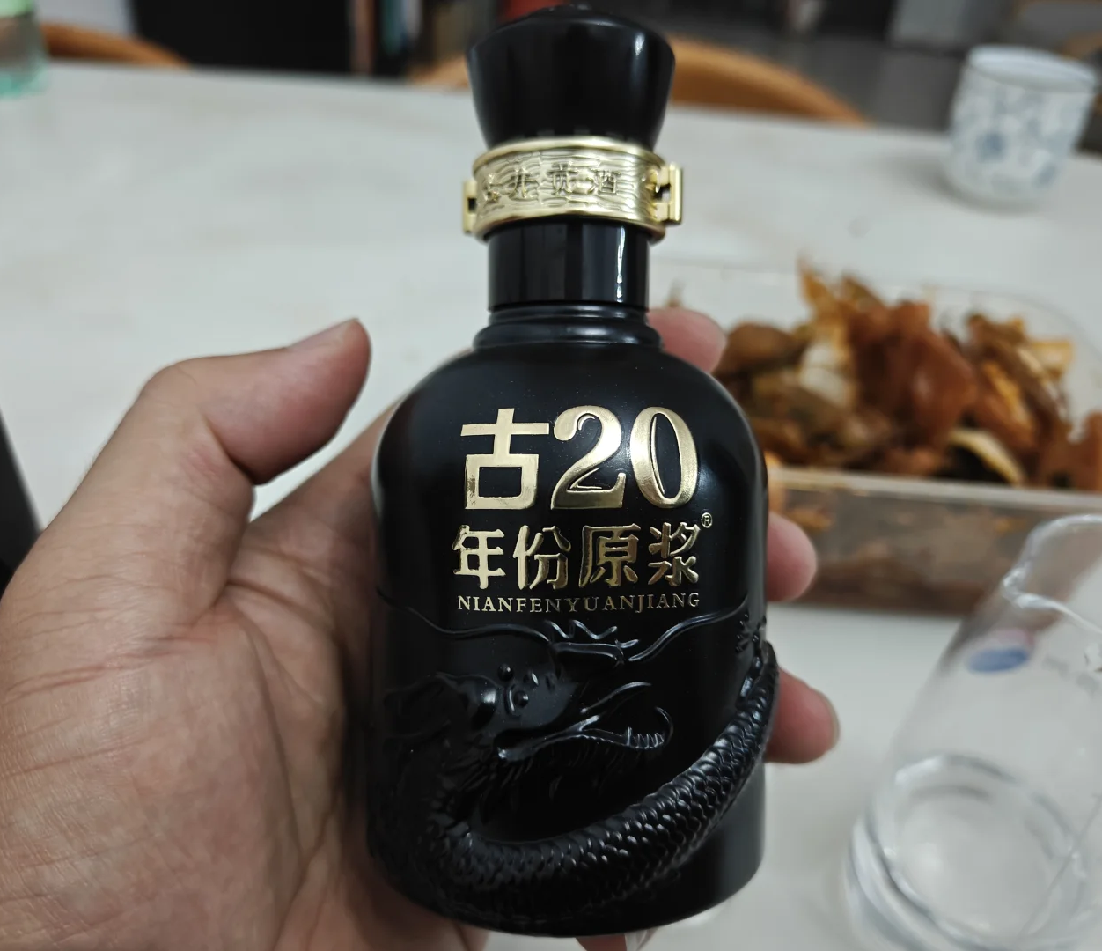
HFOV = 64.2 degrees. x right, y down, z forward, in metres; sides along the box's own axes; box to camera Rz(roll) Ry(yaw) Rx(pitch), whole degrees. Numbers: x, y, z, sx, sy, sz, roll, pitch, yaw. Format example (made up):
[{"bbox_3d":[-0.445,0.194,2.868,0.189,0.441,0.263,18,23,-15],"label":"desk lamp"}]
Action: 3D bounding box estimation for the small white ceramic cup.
[{"bbox_3d":[0.293,-0.221,0.556,0.076,0.070,0.076,2,41,0],"label":"small white ceramic cup"}]

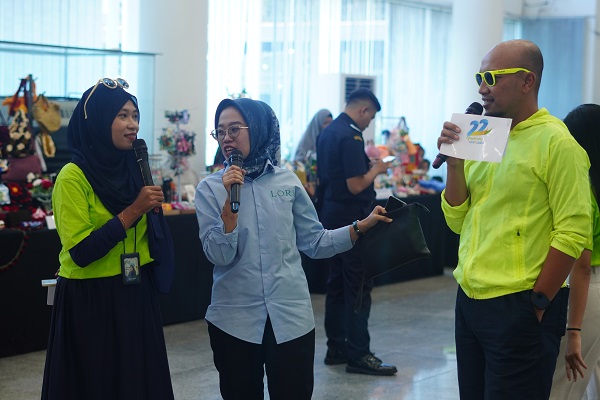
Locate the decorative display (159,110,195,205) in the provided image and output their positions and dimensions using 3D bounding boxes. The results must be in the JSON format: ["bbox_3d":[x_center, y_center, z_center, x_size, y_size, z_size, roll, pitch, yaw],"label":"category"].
[{"bbox_3d":[-0.941,-0.334,9.600,0.290,0.700,0.280,-1,4,-18],"label":"decorative display"}]

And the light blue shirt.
[{"bbox_3d":[-0.099,0.197,4.680,0.580,0.680,0.340,1,4,0],"label":"light blue shirt"}]

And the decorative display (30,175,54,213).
[{"bbox_3d":[-1.710,-0.040,8.300,0.190,0.270,0.170,-1,4,-23],"label":"decorative display"}]

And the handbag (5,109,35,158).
[{"bbox_3d":[-1.863,-0.442,8.300,0.210,0.320,0.100,-1,4,-23],"label":"handbag"}]

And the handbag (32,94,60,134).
[{"bbox_3d":[-1.724,-0.588,8.500,0.190,0.250,0.100,-1,4,-23],"label":"handbag"}]

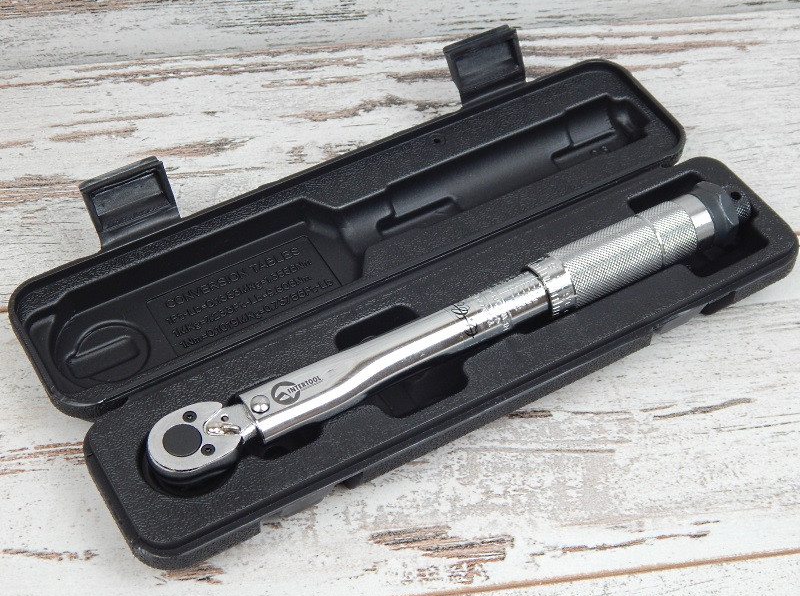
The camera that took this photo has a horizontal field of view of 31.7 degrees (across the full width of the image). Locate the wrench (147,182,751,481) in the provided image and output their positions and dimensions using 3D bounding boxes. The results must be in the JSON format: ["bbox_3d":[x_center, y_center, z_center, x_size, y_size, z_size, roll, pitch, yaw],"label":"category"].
[{"bbox_3d":[0.029,0.012,0.585,0.280,0.030,0.028,-24,55,-17],"label":"wrench"}]

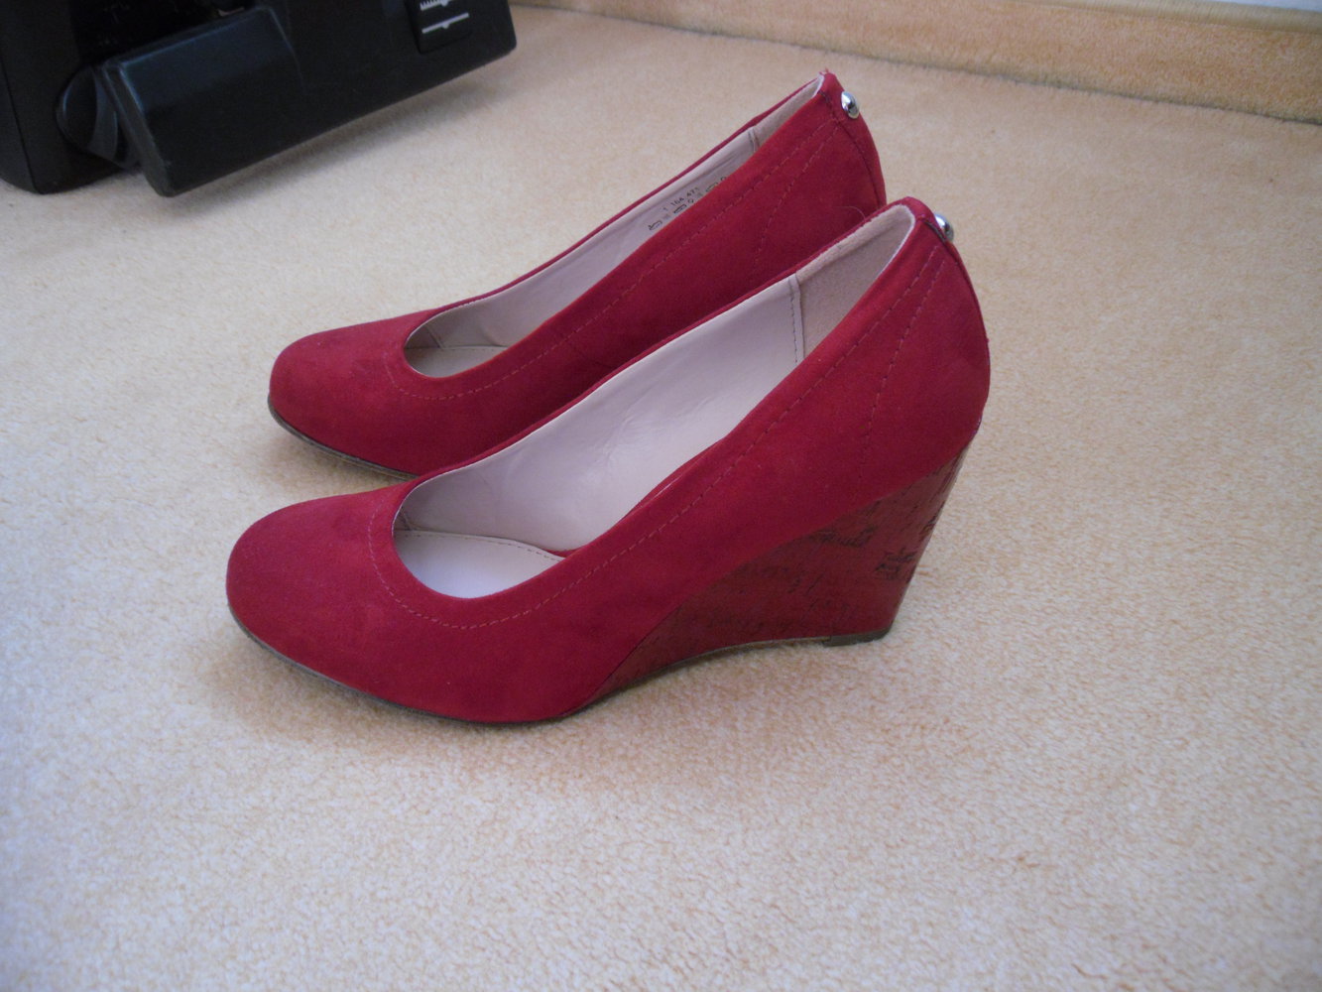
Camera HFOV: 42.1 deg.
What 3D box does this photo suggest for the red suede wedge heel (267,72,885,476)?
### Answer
[{"bbox_3d":[-0.031,-0.087,0.645,0.235,0.144,0.084,-2,28,-11],"label":"red suede wedge heel"}]

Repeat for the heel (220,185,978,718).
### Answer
[{"bbox_3d":[-0.015,-0.018,0.515,0.235,0.144,0.084,-4,28,-14],"label":"heel"}]

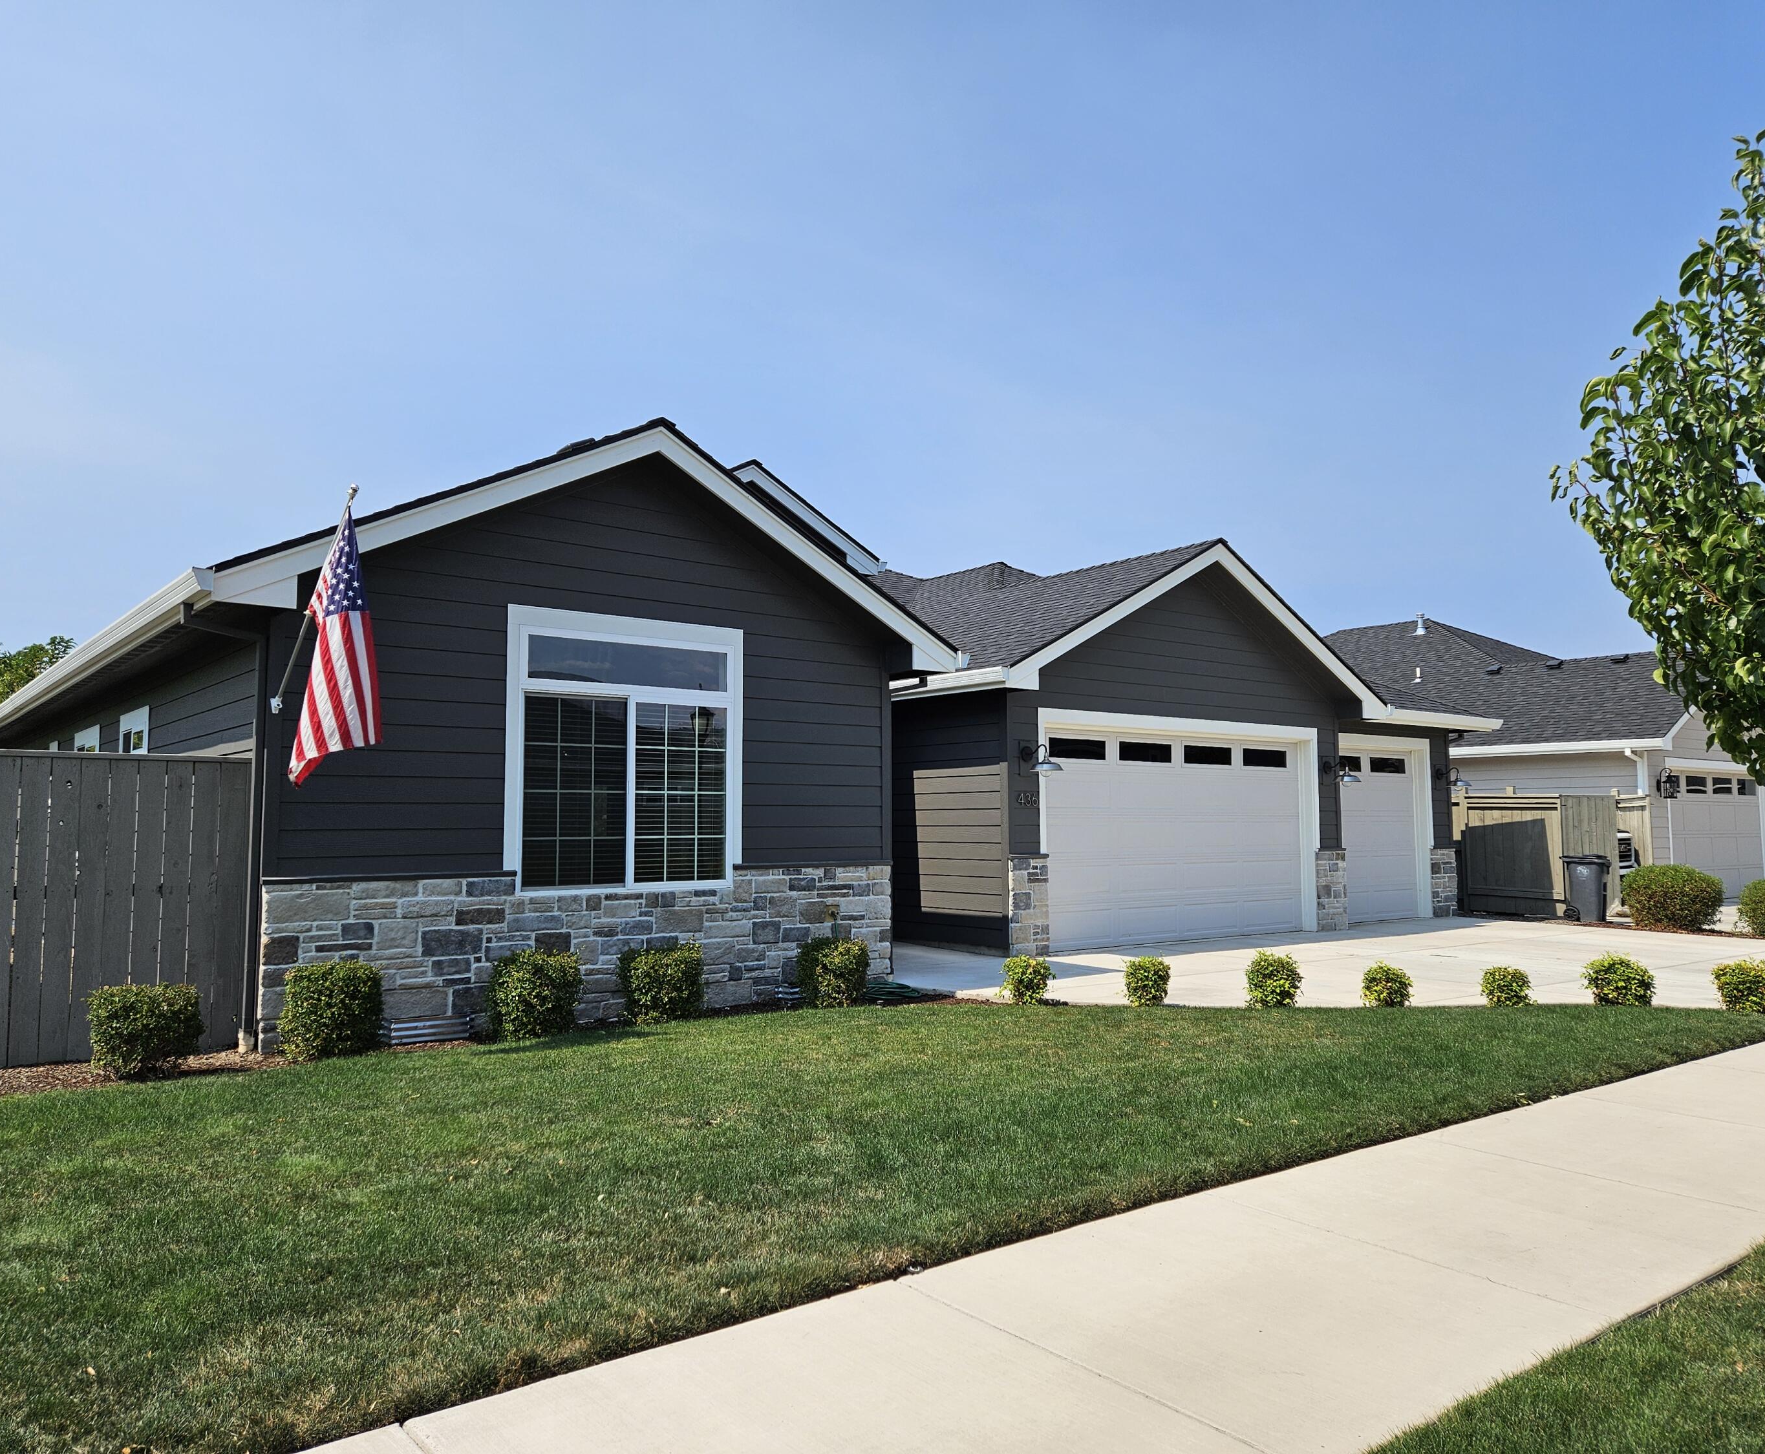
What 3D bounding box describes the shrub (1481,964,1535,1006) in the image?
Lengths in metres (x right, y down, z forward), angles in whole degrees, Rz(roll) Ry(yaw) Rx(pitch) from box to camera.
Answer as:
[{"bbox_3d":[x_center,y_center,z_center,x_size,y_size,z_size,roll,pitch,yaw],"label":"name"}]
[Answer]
[{"bbox_3d":[4.857,2.004,10.030,0.410,0.350,0.400,3,-6,-39],"label":"shrub"}]

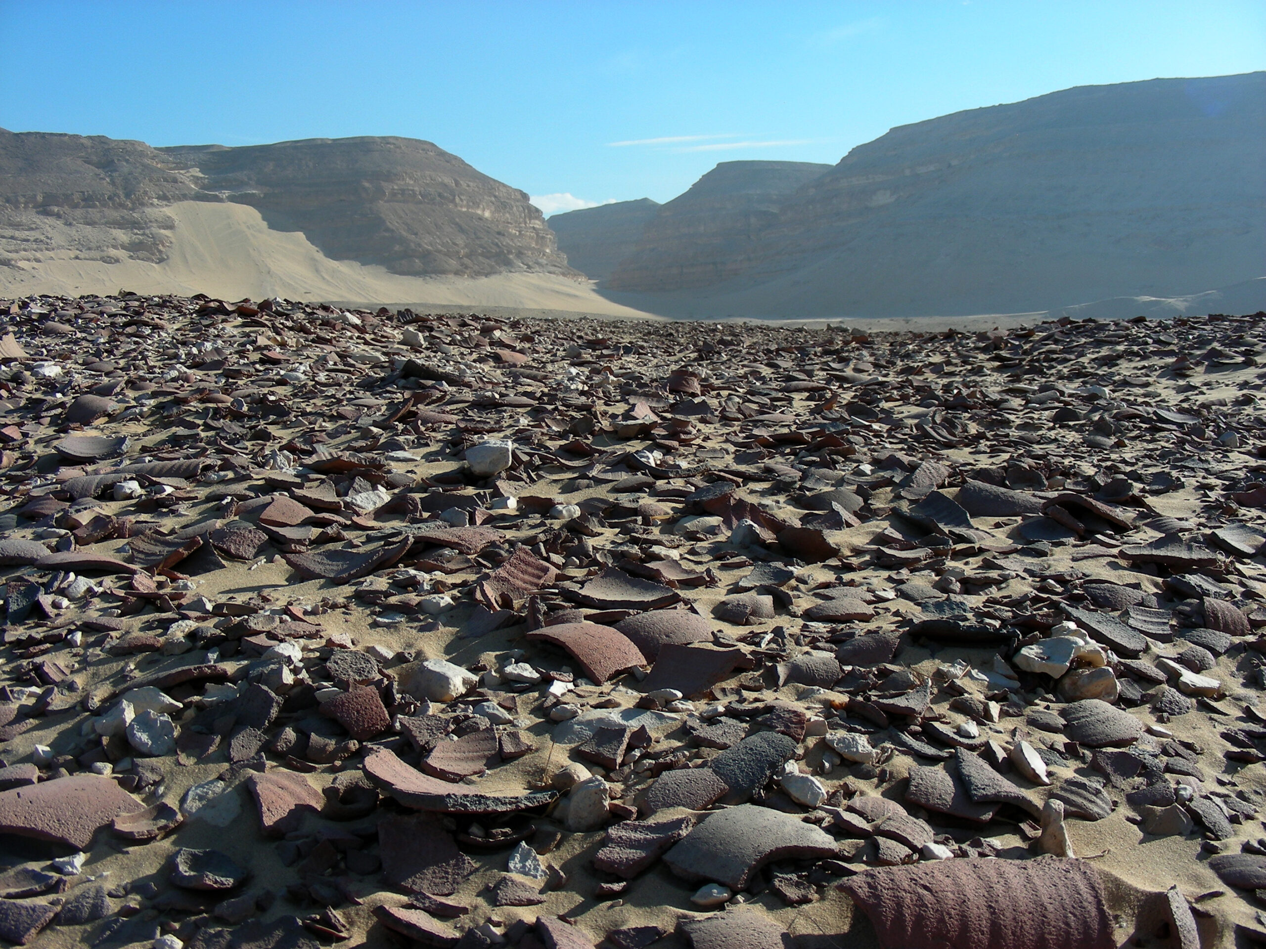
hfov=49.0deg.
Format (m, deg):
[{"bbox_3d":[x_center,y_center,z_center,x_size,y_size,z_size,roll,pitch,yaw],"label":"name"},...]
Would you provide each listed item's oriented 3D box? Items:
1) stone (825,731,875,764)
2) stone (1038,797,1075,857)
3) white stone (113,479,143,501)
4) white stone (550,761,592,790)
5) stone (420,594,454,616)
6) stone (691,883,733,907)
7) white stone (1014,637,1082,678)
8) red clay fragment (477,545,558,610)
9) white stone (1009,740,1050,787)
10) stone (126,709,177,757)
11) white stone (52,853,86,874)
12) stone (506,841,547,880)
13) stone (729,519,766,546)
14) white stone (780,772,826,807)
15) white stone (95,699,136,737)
[{"bbox_3d":[0.233,0.292,1.490,0.051,0.028,0.036,-3,7,-25],"label":"stone"},{"bbox_3d":[0.371,0.311,1.221,0.029,0.054,0.025,0,7,0],"label":"stone"},{"bbox_3d":[-1.262,0.038,3.470,0.066,0.053,0.053,0,7,0],"label":"white stone"},{"bbox_3d":[-0.059,0.304,1.392,0.046,0.028,0.041,0,7,0],"label":"white stone"},{"bbox_3d":[-0.334,0.222,2.366,0.059,0.031,0.044,0,6,0],"label":"stone"},{"bbox_3d":[0.068,0.362,1.195,0.036,0.018,0.027,0,6,0],"label":"stone"},{"bbox_3d":[0.556,0.245,1.864,0.093,0.043,0.070,0,6,0],"label":"white stone"},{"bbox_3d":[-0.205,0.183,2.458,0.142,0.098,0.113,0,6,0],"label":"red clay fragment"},{"bbox_3d":[0.431,0.313,1.510,0.045,0.045,0.029,0,6,0],"label":"white stone"},{"bbox_3d":[-0.604,0.324,1.742,0.058,0.056,0.038,1,7,10],"label":"stone"},{"bbox_3d":[-0.483,0.334,1.191,0.025,0.017,0.018,0,7,0],"label":"white stone"},{"bbox_3d":[-0.104,0.379,1.365,0.037,0.034,0.026,2,7,15],"label":"stone"},{"bbox_3d":[0.272,0.139,3.308,0.081,0.065,0.069,2,7,15],"label":"stone"},{"bbox_3d":[0.193,0.356,1.569,0.052,0.032,0.034,3,7,25],"label":"white stone"},{"bbox_3d":[-0.584,0.276,1.569,0.040,0.042,0.032,0,7,0],"label":"white stone"}]

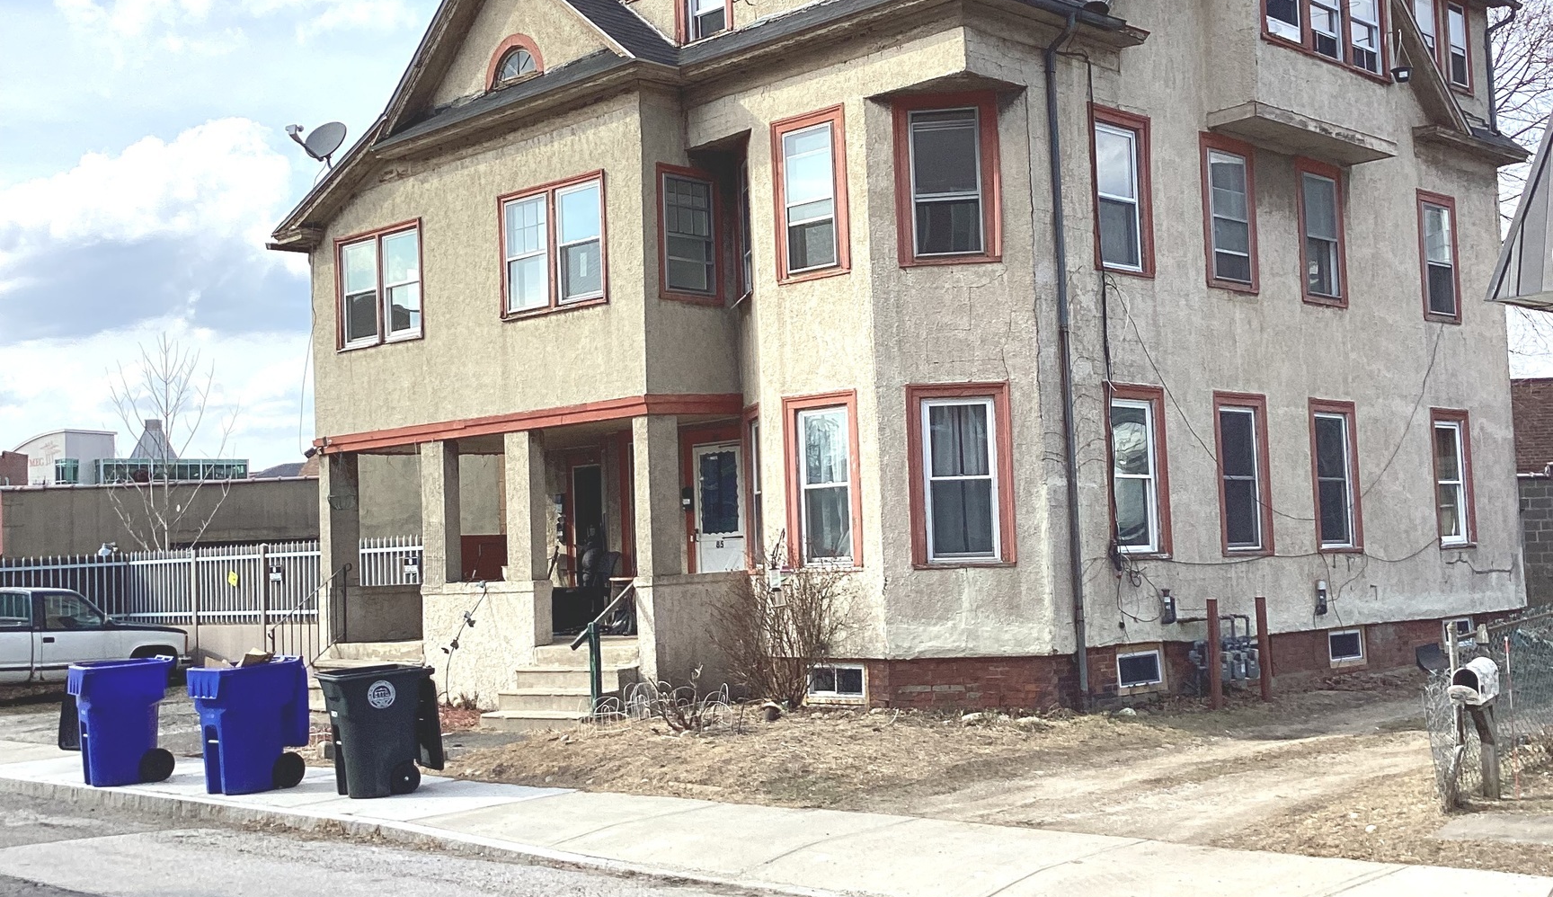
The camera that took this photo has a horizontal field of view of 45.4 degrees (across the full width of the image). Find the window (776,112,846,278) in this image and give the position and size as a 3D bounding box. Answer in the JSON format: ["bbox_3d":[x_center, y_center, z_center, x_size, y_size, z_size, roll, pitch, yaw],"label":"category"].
[{"bbox_3d":[0.350,-2.646,19.469,0.927,1.596,0.100,-6,-5,44],"label":"window"}]

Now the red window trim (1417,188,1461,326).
[{"bbox_3d":[9.002,-2.591,25.188,0.100,1.756,1.140,-6,-5,44],"label":"red window trim"}]

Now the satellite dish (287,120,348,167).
[{"bbox_3d":[-6.013,-3.981,24.272,0.570,0.620,0.600,-6,-5,44],"label":"satellite dish"}]

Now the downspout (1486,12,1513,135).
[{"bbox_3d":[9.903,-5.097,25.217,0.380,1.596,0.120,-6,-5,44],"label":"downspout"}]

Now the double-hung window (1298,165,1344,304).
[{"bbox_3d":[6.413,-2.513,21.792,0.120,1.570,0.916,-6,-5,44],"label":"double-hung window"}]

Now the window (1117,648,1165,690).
[{"bbox_3d":[3.818,2.319,19.434,0.100,0.401,0.838,-6,-5,44],"label":"window"}]

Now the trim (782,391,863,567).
[{"bbox_3d":[0.486,0.333,18.085,0.997,1.716,0.150,-6,-5,44],"label":"trim"}]

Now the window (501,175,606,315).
[{"bbox_3d":[-2.472,-2.199,20.360,1.849,1.427,0.120,-6,-5,44],"label":"window"}]

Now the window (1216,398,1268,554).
[{"bbox_3d":[4.994,0.290,19.971,0.150,1.676,1.003,-6,-5,44],"label":"window"}]

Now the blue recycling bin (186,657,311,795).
[{"bbox_3d":[-4.439,2.311,15.563,0.620,1.100,0.840,-5,-5,41],"label":"blue recycling bin"}]

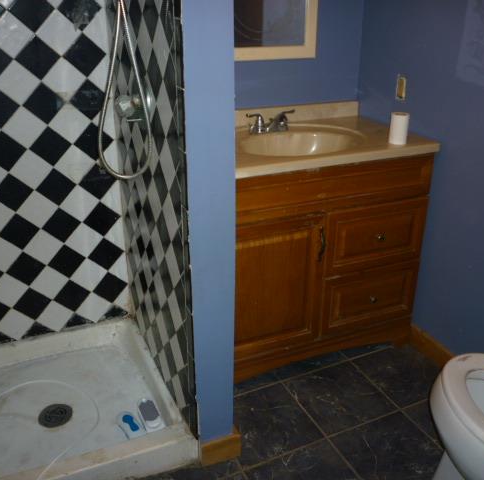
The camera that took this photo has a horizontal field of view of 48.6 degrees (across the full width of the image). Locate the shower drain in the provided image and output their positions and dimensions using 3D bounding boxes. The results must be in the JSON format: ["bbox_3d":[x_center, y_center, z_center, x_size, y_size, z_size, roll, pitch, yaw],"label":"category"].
[{"bbox_3d":[-0.649,0.613,1.864,0.115,0.012,0.115,-11,26,-23],"label":"shower drain"}]

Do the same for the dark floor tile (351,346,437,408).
[{"bbox_3d":[0.653,0.536,2.142,0.307,0.010,0.313,-11,26,-23],"label":"dark floor tile"}]

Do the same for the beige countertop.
[{"bbox_3d":[0.193,-0.357,1.986,0.927,0.037,0.538,-11,26,-23],"label":"beige countertop"}]

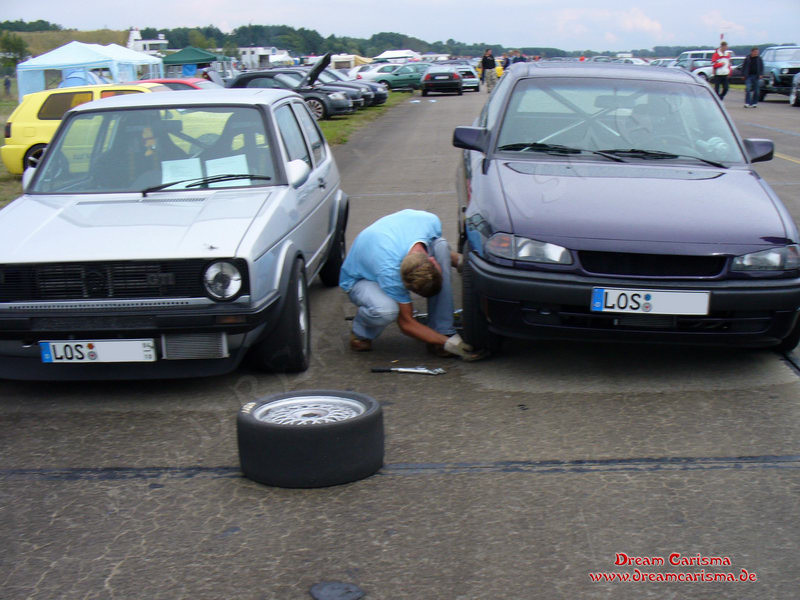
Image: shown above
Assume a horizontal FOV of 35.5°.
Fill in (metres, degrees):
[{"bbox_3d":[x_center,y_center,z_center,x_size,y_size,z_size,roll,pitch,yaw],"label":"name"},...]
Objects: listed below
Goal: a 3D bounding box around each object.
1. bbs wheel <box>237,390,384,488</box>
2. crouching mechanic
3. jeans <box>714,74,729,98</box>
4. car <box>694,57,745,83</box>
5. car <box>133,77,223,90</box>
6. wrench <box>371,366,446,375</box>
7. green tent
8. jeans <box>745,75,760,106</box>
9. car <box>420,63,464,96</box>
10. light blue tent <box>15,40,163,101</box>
[{"bbox_3d":[-0.338,0.522,4.750,0.560,0.225,0.560,-2,11,0],"label":"bbs wheel"},{"bbox_3d":[0.060,-0.109,6.662,0.740,0.770,0.580,6,13,32],"label":"crouching mechanic"},{"bbox_3d":[8.905,-5.830,34.567,0.420,0.930,0.380,-9,13,-34],"label":"jeans"},{"bbox_3d":[18.100,-12.850,70.000,4.200,1.420,1.700,1,11,9],"label":"car"},{"bbox_3d":[-4.400,-3.820,25.400,4.300,1.350,1.720,0,11,7],"label":"car"},{"bbox_3d":[0.045,0.346,6.248,0.385,0.036,0.050,0,11,8],"label":"wrench"},{"bbox_3d":[-9.961,-10.835,59.986,3.000,2.600,3.000,-2,11,-3],"label":"green tent"},{"bbox_3d":[9.961,-5.934,35.266,0.430,0.950,0.320,0,11,7],"label":"jeans"},{"bbox_3d":[1.850,-9.680,55.000,1.740,1.310,4.350,-1,11,2],"label":"car"},{"bbox_3d":[-10.123,-7.265,41.780,3.000,2.650,6.000,0,11,5],"label":"light blue tent"}]

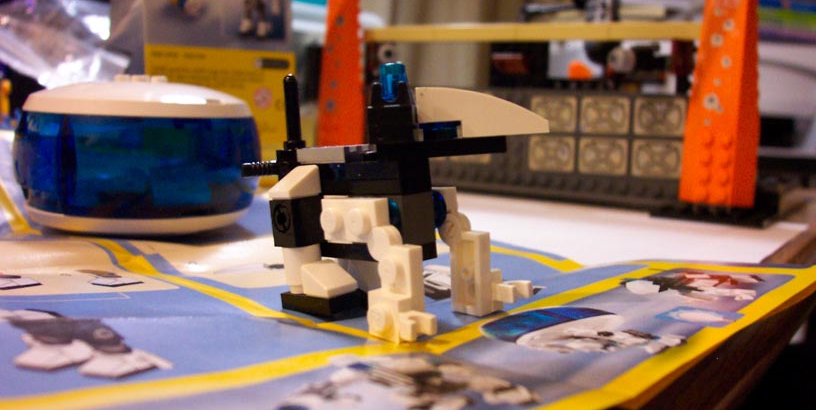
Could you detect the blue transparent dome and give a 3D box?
[{"bbox_3d":[-0.081,-0.014,0.245,0.072,0.029,0.072,2,8,0],"label":"blue transparent dome"}]

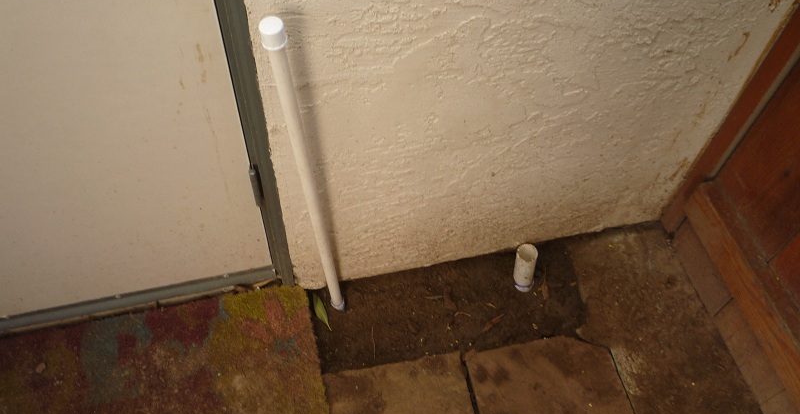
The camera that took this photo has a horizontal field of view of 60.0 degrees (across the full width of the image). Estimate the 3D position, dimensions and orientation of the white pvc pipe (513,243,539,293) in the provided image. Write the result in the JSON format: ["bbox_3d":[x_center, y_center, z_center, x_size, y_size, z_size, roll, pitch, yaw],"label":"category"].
[{"bbox_3d":[0.264,0.130,1.459,0.044,0.138,0.044,-2,57,3],"label":"white pvc pipe"}]

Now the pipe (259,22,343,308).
[{"bbox_3d":[-0.142,-0.001,1.143,0.030,0.795,0.030,-12,58,-6],"label":"pipe"}]

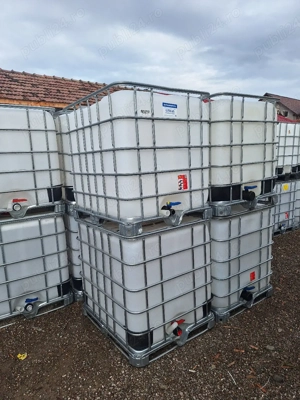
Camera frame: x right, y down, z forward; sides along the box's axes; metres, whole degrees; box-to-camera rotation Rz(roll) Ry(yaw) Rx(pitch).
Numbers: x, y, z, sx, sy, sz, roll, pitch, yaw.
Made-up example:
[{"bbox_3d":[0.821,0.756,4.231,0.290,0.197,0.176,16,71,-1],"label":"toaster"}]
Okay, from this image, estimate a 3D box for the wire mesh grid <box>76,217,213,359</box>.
[{"bbox_3d":[-0.092,0.755,2.911,1.000,1.160,1.200,-9,11,-35],"label":"wire mesh grid"}]

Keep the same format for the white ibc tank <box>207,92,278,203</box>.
[{"bbox_3d":[0.739,-0.517,3.263,1.000,1.160,1.200,-9,10,-34],"label":"white ibc tank"}]

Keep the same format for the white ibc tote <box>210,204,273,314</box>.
[{"bbox_3d":[0.809,0.615,3.520,1.000,1.160,1.200,-9,10,-34],"label":"white ibc tote"}]

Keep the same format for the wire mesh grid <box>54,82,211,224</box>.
[{"bbox_3d":[-0.151,-0.388,2.720,1.000,1.160,1.200,-9,11,-35],"label":"wire mesh grid"}]

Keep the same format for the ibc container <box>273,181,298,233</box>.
[{"bbox_3d":[2.629,0.121,6.346,1.000,1.160,1.200,-8,10,-32],"label":"ibc container"}]

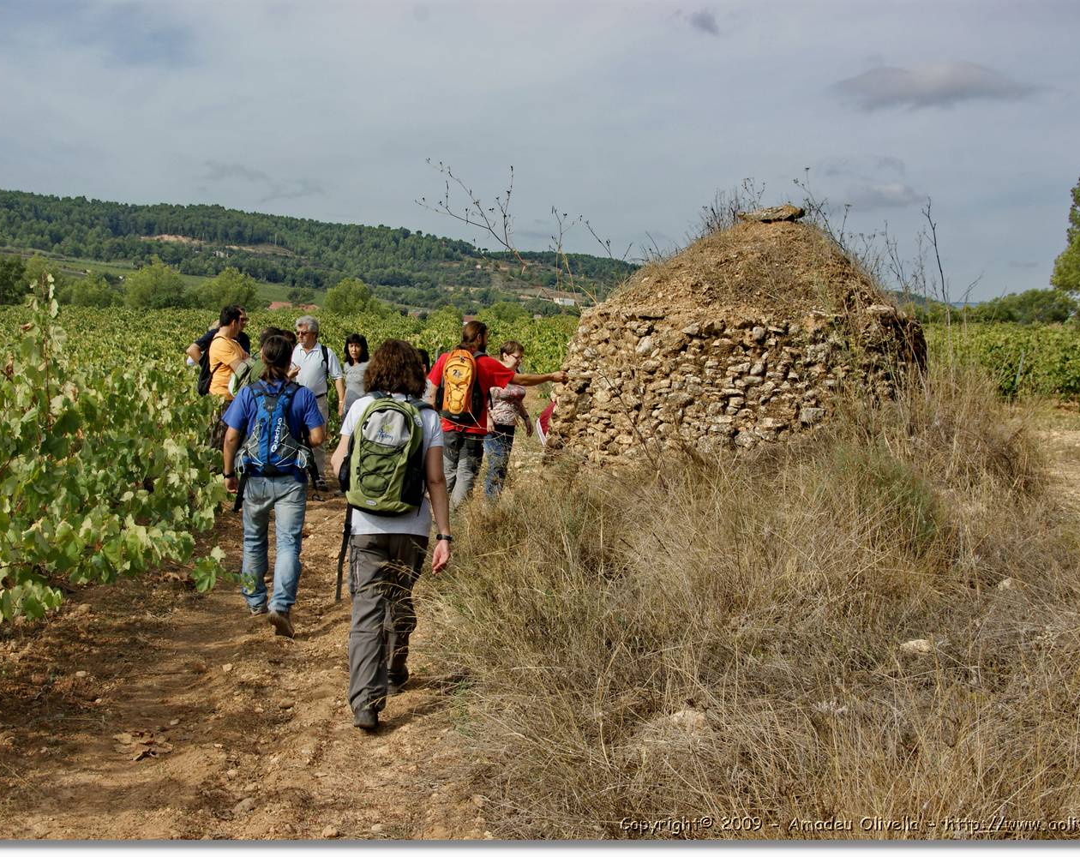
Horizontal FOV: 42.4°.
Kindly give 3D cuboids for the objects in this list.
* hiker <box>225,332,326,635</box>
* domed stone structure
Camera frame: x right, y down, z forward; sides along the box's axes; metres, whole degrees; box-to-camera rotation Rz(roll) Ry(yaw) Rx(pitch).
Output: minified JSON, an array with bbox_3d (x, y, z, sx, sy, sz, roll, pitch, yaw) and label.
[{"bbox_3d":[-1.580,0.321,8.175,0.600,1.710,0.620,-1,5,-7],"label":"hiker"},{"bbox_3d":[1.930,-0.773,13.037,3.700,2.600,3.700,1,5,15],"label":"domed stone structure"}]

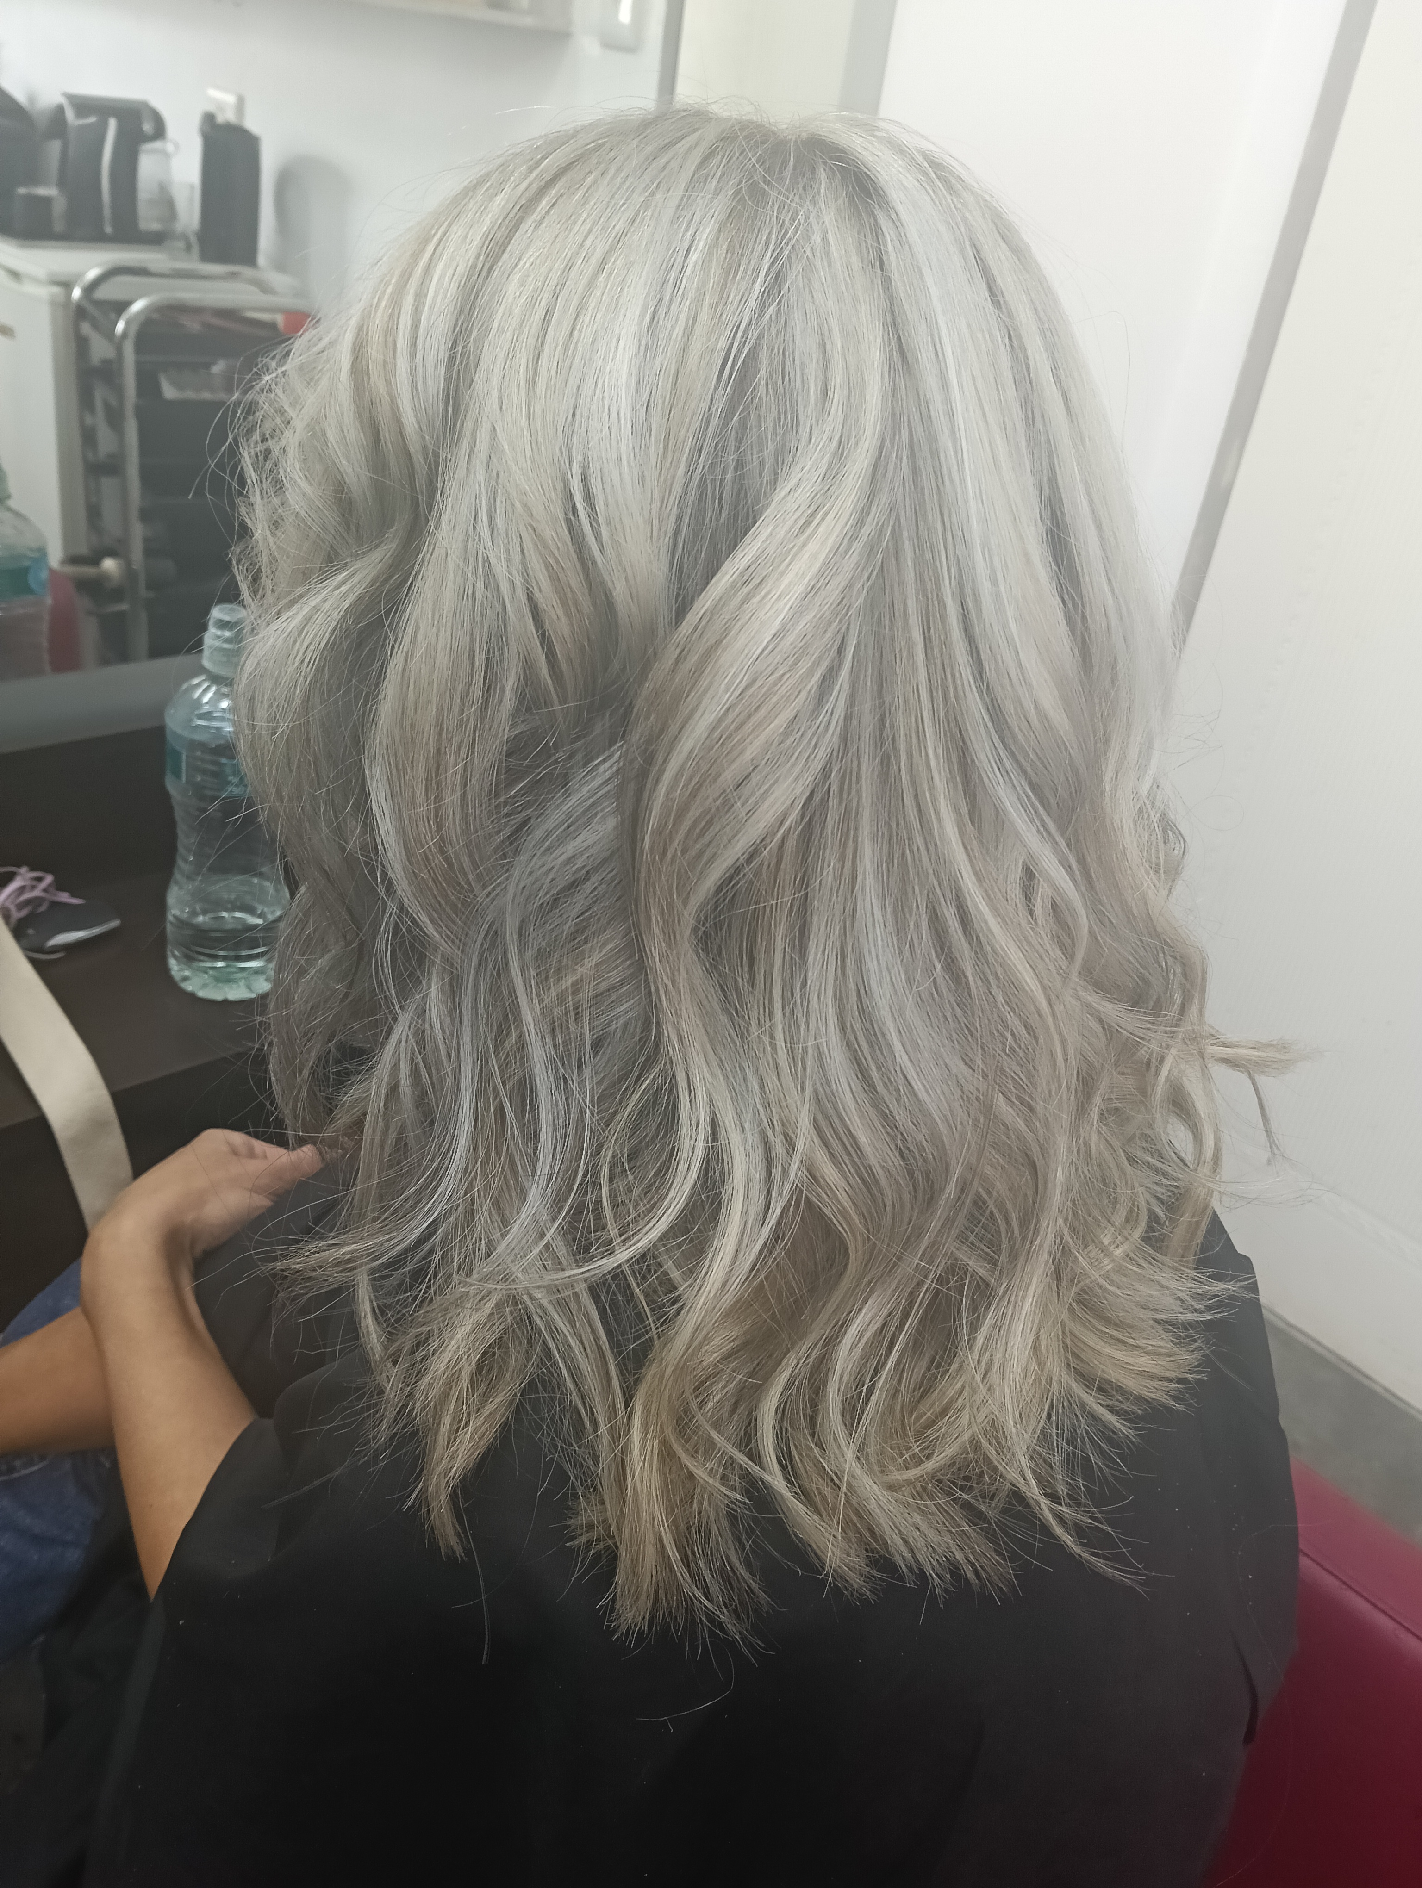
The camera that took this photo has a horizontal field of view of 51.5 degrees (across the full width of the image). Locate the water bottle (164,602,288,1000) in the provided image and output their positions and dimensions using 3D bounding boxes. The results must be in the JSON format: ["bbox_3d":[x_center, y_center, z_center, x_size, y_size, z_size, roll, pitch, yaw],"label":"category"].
[{"bbox_3d":[-0.293,-0.086,0.898,0.074,0.238,0.074,9,26,0],"label":"water bottle"}]

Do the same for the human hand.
[{"bbox_3d":[-0.259,0.136,0.755,0.140,0.075,0.085,-25,6,-13],"label":"human hand"}]

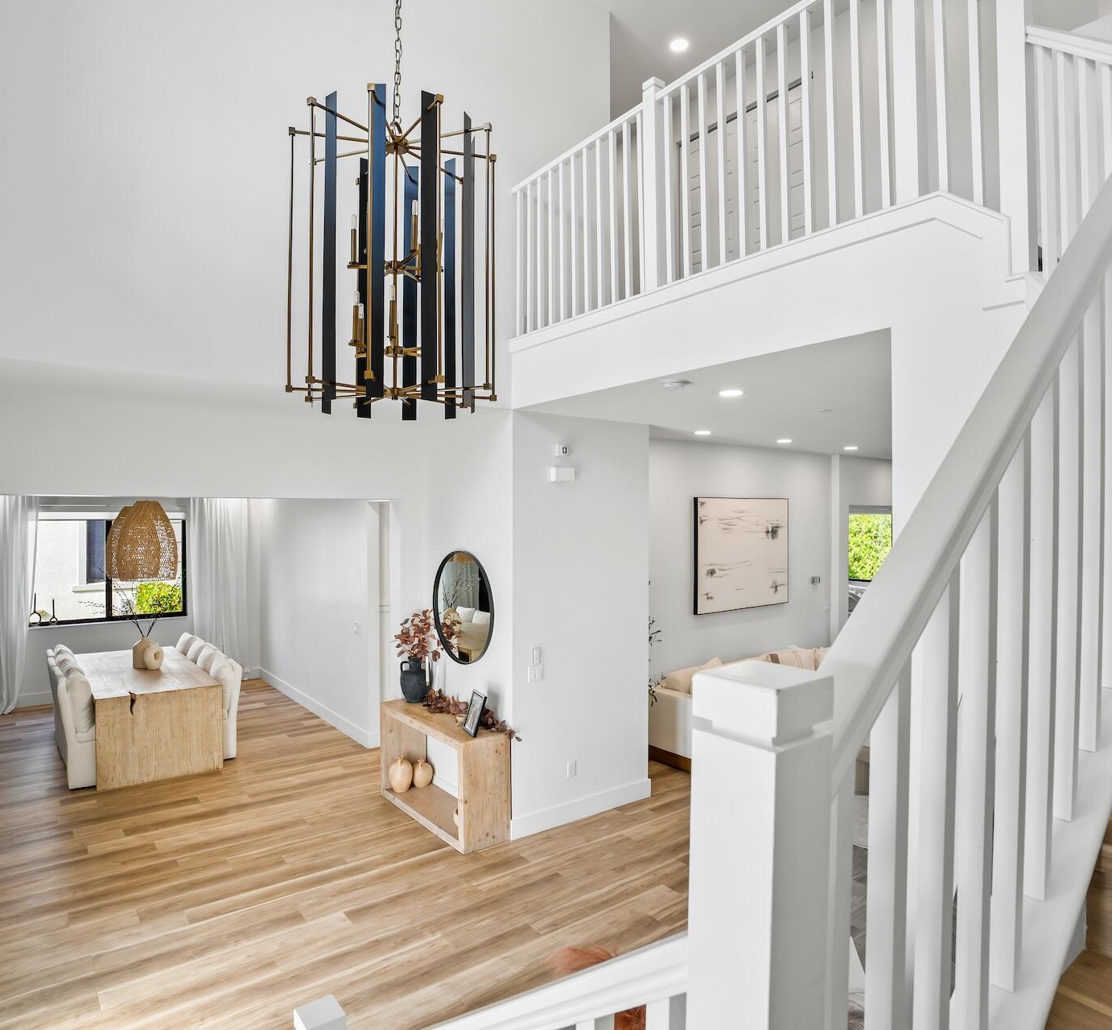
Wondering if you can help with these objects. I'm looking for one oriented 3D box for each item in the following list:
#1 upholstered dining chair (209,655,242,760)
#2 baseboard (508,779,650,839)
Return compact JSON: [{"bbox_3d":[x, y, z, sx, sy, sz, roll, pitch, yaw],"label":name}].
[{"bbox_3d":[-3.444,1.875,6.674,0.620,0.930,0.560,0,0,-37],"label":"upholstered dining chair"},{"bbox_3d":[0.235,2.265,5.324,1.360,0.150,0.018,0,0,-35],"label":"baseboard"}]

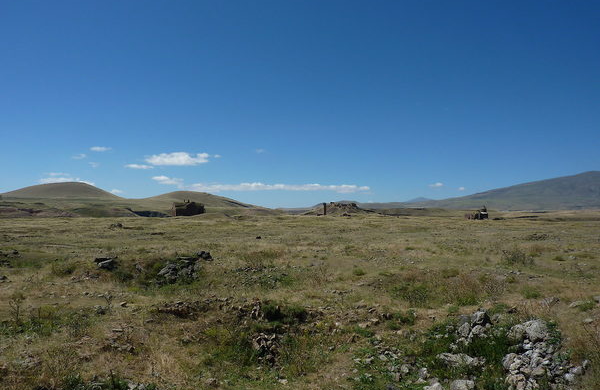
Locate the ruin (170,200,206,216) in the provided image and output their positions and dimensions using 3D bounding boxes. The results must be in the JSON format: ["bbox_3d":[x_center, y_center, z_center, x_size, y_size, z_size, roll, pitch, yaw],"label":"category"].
[{"bbox_3d":[-130.766,15.734,505.000,34.000,18.000,22.000,1,-2,-25],"label":"ruin"}]

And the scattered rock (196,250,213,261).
[{"bbox_3d":[-3.813,2.416,17.300,0.580,0.360,0.460,0,-2,-11],"label":"scattered rock"}]

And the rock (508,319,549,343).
[{"bbox_3d":[3.270,1.939,6.200,0.490,0.250,0.360,-1,-2,27],"label":"rock"}]

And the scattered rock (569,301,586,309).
[{"bbox_3d":[5.572,2.199,8.700,0.290,0.120,0.220,-1,-2,27],"label":"scattered rock"}]

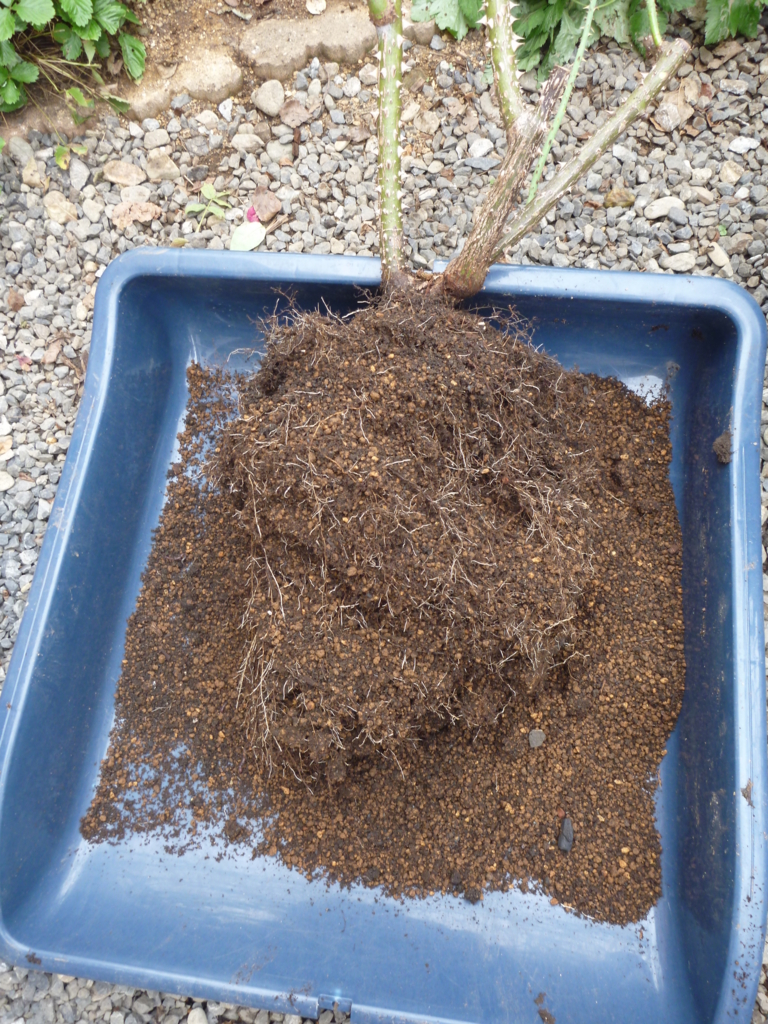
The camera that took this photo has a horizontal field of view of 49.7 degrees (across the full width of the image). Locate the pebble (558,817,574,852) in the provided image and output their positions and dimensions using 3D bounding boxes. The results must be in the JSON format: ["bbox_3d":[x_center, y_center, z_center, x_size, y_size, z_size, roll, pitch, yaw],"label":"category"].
[{"bbox_3d":[0.149,0.263,0.674,0.012,0.009,0.026,7,67,7],"label":"pebble"}]

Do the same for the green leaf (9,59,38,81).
[{"bbox_3d":[-0.434,-0.533,1.000,0.036,0.010,0.023,-23,95,-8],"label":"green leaf"}]

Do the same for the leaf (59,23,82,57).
[{"bbox_3d":[-0.389,-0.583,1.029,0.026,0.010,0.036,4,100,-13],"label":"leaf"}]

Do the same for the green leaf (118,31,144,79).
[{"bbox_3d":[-0.307,-0.551,0.999,0.025,0.054,0.013,-20,24,-6],"label":"green leaf"}]

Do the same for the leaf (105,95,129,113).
[{"bbox_3d":[-0.331,-0.507,1.025,0.036,0.013,0.019,19,84,-3],"label":"leaf"}]

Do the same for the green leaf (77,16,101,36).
[{"bbox_3d":[-0.354,-0.581,0.993,0.031,0.011,0.031,11,91,-8],"label":"green leaf"}]

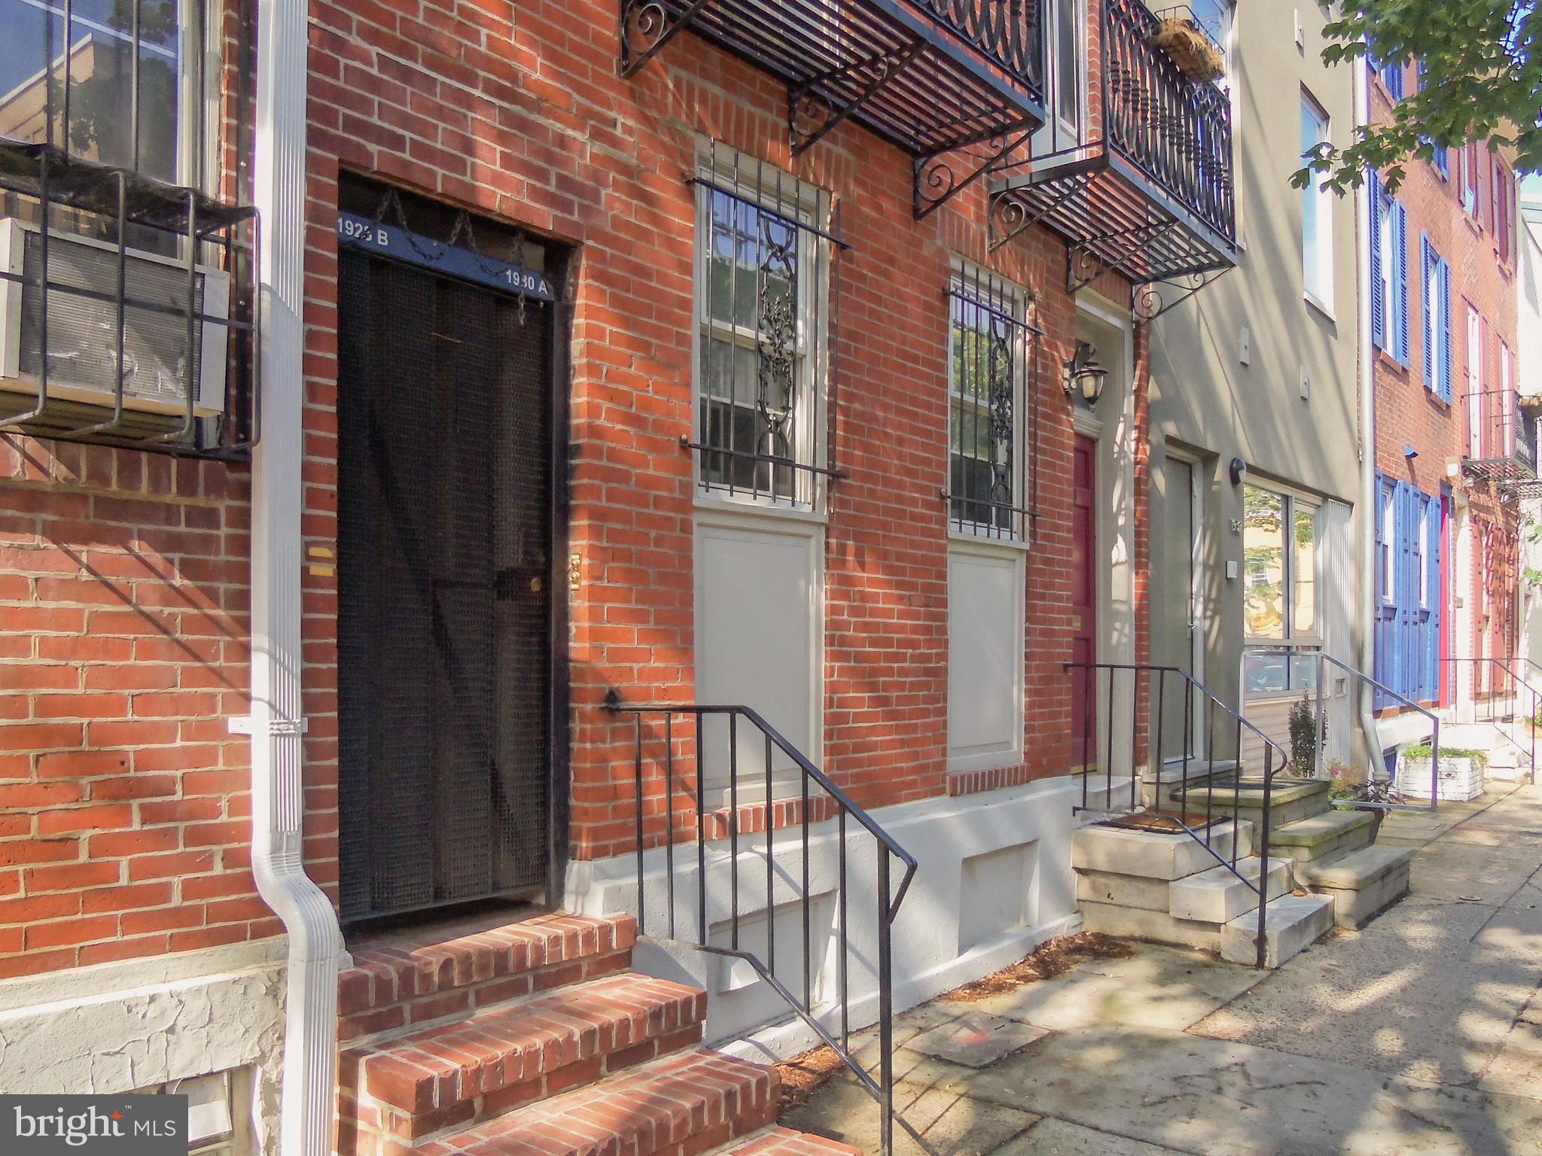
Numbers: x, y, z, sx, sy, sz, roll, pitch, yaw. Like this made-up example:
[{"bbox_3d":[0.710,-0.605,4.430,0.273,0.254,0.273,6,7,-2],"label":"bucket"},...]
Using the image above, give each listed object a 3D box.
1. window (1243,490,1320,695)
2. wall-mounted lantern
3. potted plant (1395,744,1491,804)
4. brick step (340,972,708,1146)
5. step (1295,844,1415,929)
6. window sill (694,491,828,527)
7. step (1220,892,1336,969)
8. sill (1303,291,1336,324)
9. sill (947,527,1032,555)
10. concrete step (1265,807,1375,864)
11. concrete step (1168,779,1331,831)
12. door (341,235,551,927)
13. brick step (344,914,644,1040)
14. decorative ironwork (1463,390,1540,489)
[{"bbox_3d":[4.366,0.140,10.635,0.110,1.700,2.180,-2,-3,39],"label":"window"},{"bbox_3d":[1.786,-1.165,7.081,0.230,0.360,0.190,-2,-3,39],"label":"wall-mounted lantern"},{"bbox_3d":[7.516,2.149,13.976,0.760,0.540,1.200,-2,-3,39],"label":"potted plant"},{"bbox_3d":[-0.653,1.323,3.484,0.334,0.181,1.051,-2,-4,38],"label":"brick step"},{"bbox_3d":[3.731,1.932,7.864,0.305,0.285,1.400,-2,-4,38],"label":"step"},{"bbox_3d":[-0.034,-0.271,5.078,0.100,0.060,0.850,-2,-3,39],"label":"window sill"},{"bbox_3d":[2.803,1.920,6.849,0.285,0.187,1.140,-2,-4,38],"label":"step"},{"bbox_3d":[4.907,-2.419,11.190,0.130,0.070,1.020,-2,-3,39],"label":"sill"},{"bbox_3d":[1.125,-0.190,6.500,0.090,0.052,0.880,-2,-4,38],"label":"sill"},{"bbox_3d":[3.532,1.649,7.979,0.300,0.200,1.480,-2,-3,39],"label":"concrete step"},{"bbox_3d":[3.194,1.487,8.316,0.665,0.189,1.400,-2,-4,38],"label":"concrete step"},{"bbox_3d":[-1.008,0.042,3.915,0.050,1.980,0.840,-2,-4,38],"label":"door"},{"bbox_3d":[-0.891,1.150,3.683,0.304,0.180,1.051,-2,-4,38],"label":"brick step"},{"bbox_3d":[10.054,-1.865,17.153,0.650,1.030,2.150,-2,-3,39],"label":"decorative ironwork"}]

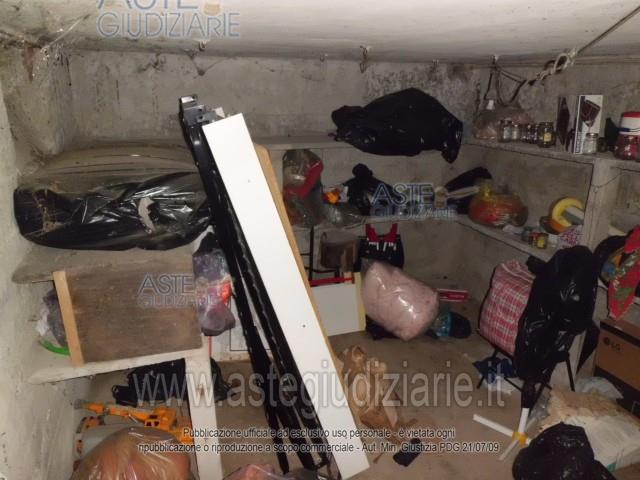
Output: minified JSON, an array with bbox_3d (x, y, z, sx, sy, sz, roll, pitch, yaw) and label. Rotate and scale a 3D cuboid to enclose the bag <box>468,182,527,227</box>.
[{"bbox_3d":[1.207,-0.244,3.365,0.300,0.250,0.300,-5,16,-15],"label":"bag"}]

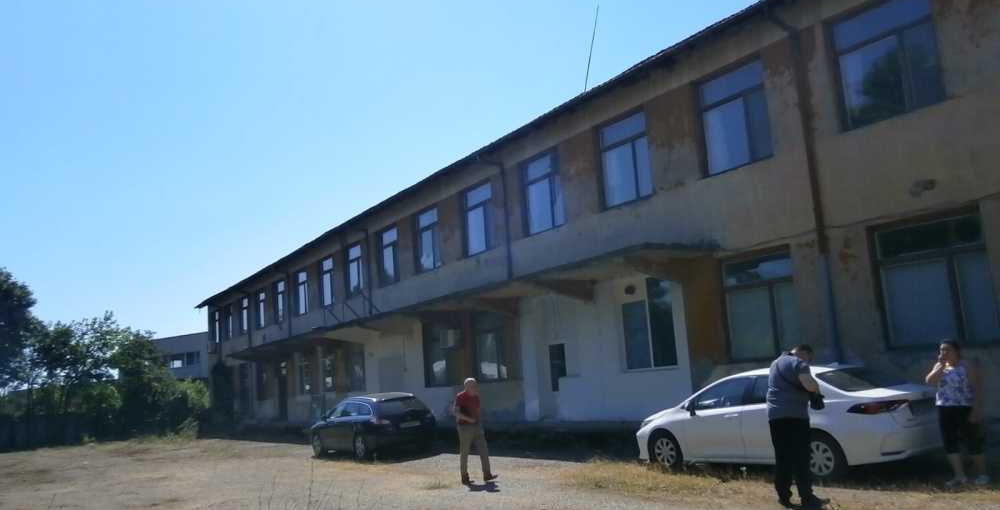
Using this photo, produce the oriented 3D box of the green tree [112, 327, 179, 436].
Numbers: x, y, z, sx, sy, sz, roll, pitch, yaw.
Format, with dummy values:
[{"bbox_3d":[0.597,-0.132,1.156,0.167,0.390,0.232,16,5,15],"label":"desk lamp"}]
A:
[{"bbox_3d":[-20.473,7.384,43.500,3.800,6.000,3.800,5,-13,-34],"label":"green tree"}]

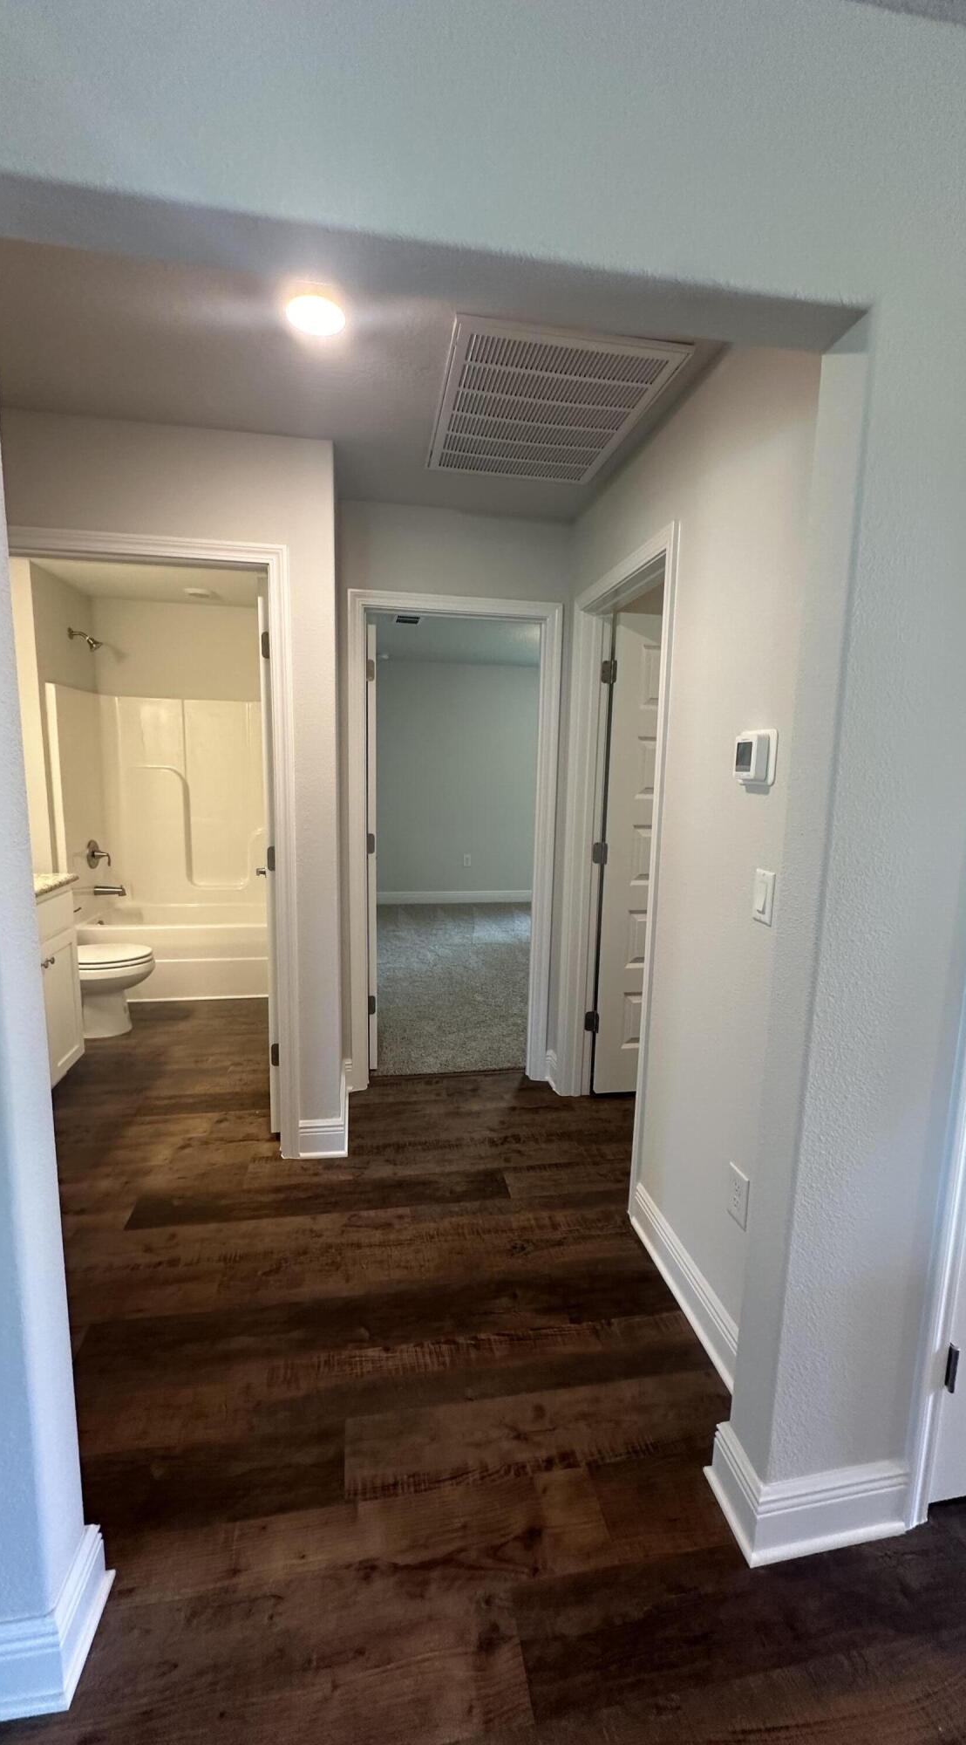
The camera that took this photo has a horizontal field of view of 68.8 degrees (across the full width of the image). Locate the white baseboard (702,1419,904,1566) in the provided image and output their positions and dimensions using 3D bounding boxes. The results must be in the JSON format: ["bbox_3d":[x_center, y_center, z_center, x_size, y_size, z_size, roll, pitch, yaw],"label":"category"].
[{"bbox_3d":[0.636,1.174,1.383,0.328,0.142,0.181,0,9,-9],"label":"white baseboard"}]

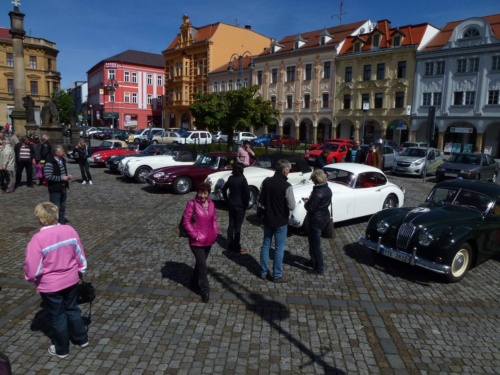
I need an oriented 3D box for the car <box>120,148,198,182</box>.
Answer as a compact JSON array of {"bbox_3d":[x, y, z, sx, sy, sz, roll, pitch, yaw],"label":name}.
[{"bbox_3d":[-3.237,-1.045,14.755,4.420,1.340,1.580,-5,12,-32],"label":"car"}]

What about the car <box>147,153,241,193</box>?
[{"bbox_3d":[-1.710,-0.588,13.498,4.450,1.240,1.660,-5,11,-32],"label":"car"}]

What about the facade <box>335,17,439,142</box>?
[{"bbox_3d":[20.355,-14.995,52.114,11.200,16.800,9.000,9,12,39],"label":"facade"}]

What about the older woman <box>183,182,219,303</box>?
[{"bbox_3d":[-0.654,0.720,4.688,0.500,1.600,0.360,-1,10,-15],"label":"older woman"}]

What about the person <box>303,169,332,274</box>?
[{"bbox_3d":[1.070,0.560,5.420,0.430,1.670,0.500,8,12,32],"label":"person"}]

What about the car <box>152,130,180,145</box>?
[{"bbox_3d":[-8.778,-5.358,37.476,4.050,1.400,1.620,1,10,-1],"label":"car"}]

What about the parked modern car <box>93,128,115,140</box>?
[{"bbox_3d":[-16.606,-6.511,42.151,1.720,1.420,4.300,7,12,27],"label":"parked modern car"}]

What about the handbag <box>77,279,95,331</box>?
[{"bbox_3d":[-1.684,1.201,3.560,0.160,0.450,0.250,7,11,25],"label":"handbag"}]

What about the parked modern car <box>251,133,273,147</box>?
[{"bbox_3d":[1.848,-5.201,37.180,1.720,1.450,4.150,10,13,43],"label":"parked modern car"}]

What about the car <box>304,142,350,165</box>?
[{"bbox_3d":[5.218,-2.025,21.244,4.150,1.440,1.700,-7,14,-40],"label":"car"}]

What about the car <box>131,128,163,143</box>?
[{"bbox_3d":[-12.092,-6.375,41.856,4.200,1.750,1.750,-4,11,-31],"label":"car"}]

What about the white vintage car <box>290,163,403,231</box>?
[{"bbox_3d":[2.394,0.129,9.019,4.500,1.400,1.640,-6,13,-36],"label":"white vintage car"}]

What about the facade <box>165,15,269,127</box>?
[{"bbox_3d":[-6.702,-21.760,71.910,15.000,21.500,16.500,11,14,42],"label":"facade"}]

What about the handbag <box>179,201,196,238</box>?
[{"bbox_3d":[-0.833,0.430,4.656,0.140,0.440,0.300,-3,11,-25],"label":"handbag"}]

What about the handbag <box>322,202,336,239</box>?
[{"bbox_3d":[1.310,0.547,5.750,0.280,0.580,0.140,7,11,30],"label":"handbag"}]

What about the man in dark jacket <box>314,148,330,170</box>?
[{"bbox_3d":[2.263,-0.354,10.576,0.520,1.665,0.450,-6,13,-36],"label":"man in dark jacket"}]

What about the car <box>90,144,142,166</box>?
[{"bbox_3d":[-6.016,-1.682,18.152,4.450,1.220,1.660,-5,12,-31],"label":"car"}]

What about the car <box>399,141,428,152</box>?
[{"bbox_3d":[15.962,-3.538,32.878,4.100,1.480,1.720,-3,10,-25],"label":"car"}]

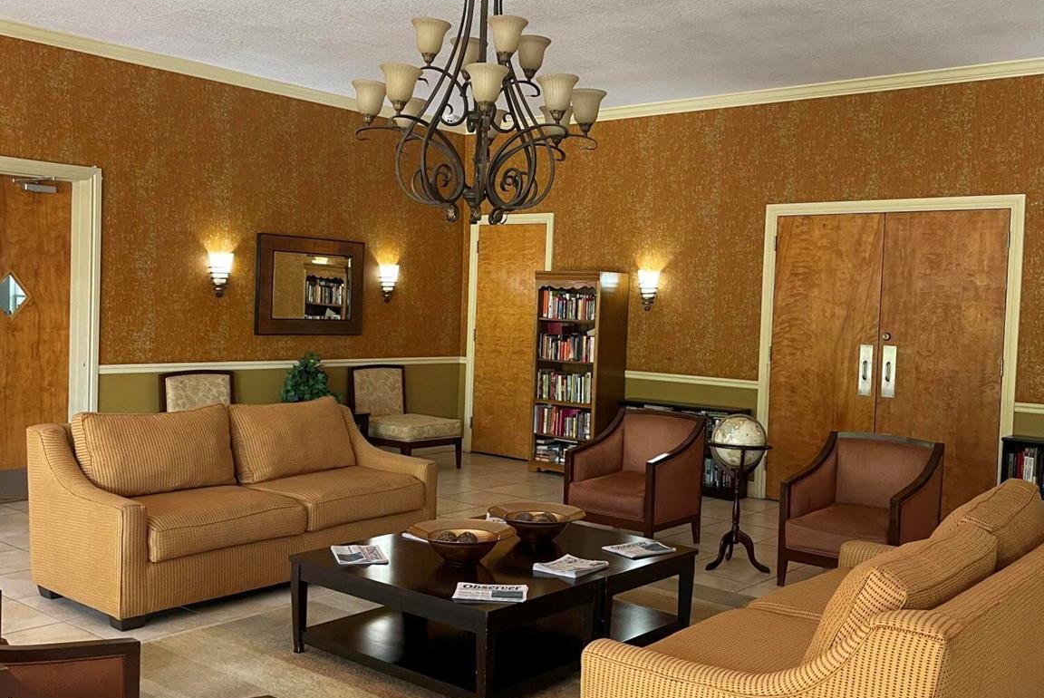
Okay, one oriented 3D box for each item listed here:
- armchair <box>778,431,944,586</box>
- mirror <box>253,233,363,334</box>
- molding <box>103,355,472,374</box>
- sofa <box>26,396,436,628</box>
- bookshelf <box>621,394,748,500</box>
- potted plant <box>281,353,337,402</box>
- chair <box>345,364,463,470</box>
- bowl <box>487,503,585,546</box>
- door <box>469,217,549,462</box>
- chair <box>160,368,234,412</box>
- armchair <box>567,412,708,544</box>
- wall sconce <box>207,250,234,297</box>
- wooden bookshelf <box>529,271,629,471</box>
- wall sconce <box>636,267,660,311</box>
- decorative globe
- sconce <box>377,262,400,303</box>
[{"bbox_3d":[1.840,0.900,5.676,0.658,0.805,0.652,4,3,40],"label":"armchair"},{"bbox_3d":[-1.848,-0.546,9.233,0.050,0.850,1.138,4,3,40],"label":"mirror"},{"bbox_3d":[-1.804,0.133,8.973,0.033,0.061,3.804,4,3,40],"label":"molding"},{"bbox_3d":[-1.492,0.779,5.717,0.917,0.912,2.010,4,3,39],"label":"sofa"},{"bbox_3d":[1.333,0.810,8.629,1.125,0.703,0.281,4,3,40],"label":"bookshelf"},{"bbox_3d":[-1.726,0.280,8.622,0.459,0.548,0.459,4,3,40],"label":"potted plant"},{"bbox_3d":[-1.034,0.604,9.287,0.784,0.897,0.675,4,3,40],"label":"chair"},{"bbox_3d":[0.067,0.835,4.895,0.453,0.142,0.453,4,3,40],"label":"bowl"},{"bbox_3d":[-0.131,-0.071,10.063,0.873,2.242,0.050,4,3,40],"label":"door"},{"bbox_3d":[-2.222,0.624,7.856,0.784,0.897,0.675,4,3,40],"label":"chair"},{"bbox_3d":[0.731,0.843,6.741,0.633,0.853,0.707,3,3,34],"label":"armchair"},{"bbox_3d":[-2.426,-0.601,8.494,0.118,0.365,0.219,4,3,40],"label":"wall sconce"},{"bbox_3d":[0.497,0.220,9.238,0.688,1.772,0.422,4,3,40],"label":"wooden bookshelf"},{"bbox_3d":[1.099,-0.525,9.325,0.219,0.365,0.118,4,3,40],"label":"wall sconce"},{"bbox_3d":[1.297,0.553,6.233,0.338,0.338,0.338,3,3,34],"label":"decorative globe"},{"bbox_3d":[-1.235,-0.619,9.899,0.118,0.365,0.219,4,3,40],"label":"sconce"}]

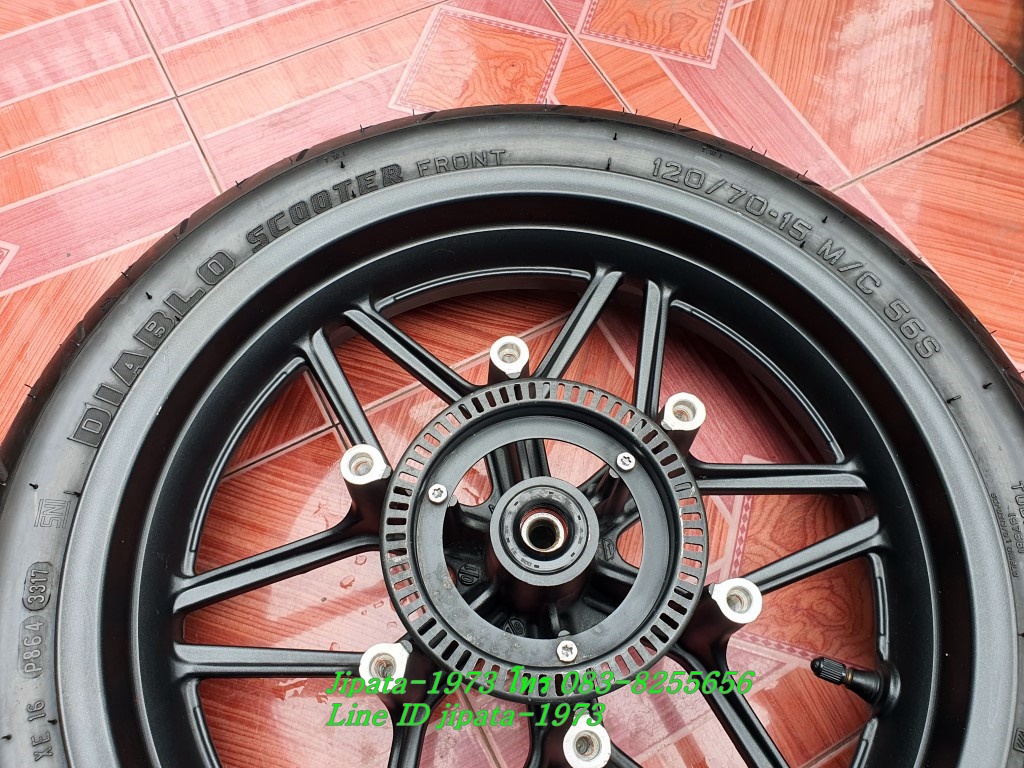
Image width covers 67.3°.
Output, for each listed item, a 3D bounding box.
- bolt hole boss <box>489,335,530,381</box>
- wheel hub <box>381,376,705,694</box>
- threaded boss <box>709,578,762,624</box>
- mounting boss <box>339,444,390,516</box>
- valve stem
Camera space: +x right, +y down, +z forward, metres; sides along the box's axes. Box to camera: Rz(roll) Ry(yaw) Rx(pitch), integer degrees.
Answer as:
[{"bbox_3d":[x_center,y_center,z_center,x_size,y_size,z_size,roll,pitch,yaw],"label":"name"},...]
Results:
[{"bbox_3d":[-0.001,-0.006,0.361,0.018,0.034,0.021,-9,67,-5],"label":"bolt hole boss"},{"bbox_3d":[0.013,0.071,0.344,0.136,0.064,0.136,0,67,-1],"label":"wheel hub"},{"bbox_3d":[0.089,0.091,0.318,0.021,0.028,0.018,19,68,7],"label":"threaded boss"},{"bbox_3d":[-0.063,0.042,0.342,0.021,0.040,0.018,19,68,7],"label":"mounting boss"},{"bbox_3d":[0.161,0.141,0.368,0.037,0.015,0.015,18,68,7],"label":"valve stem"}]

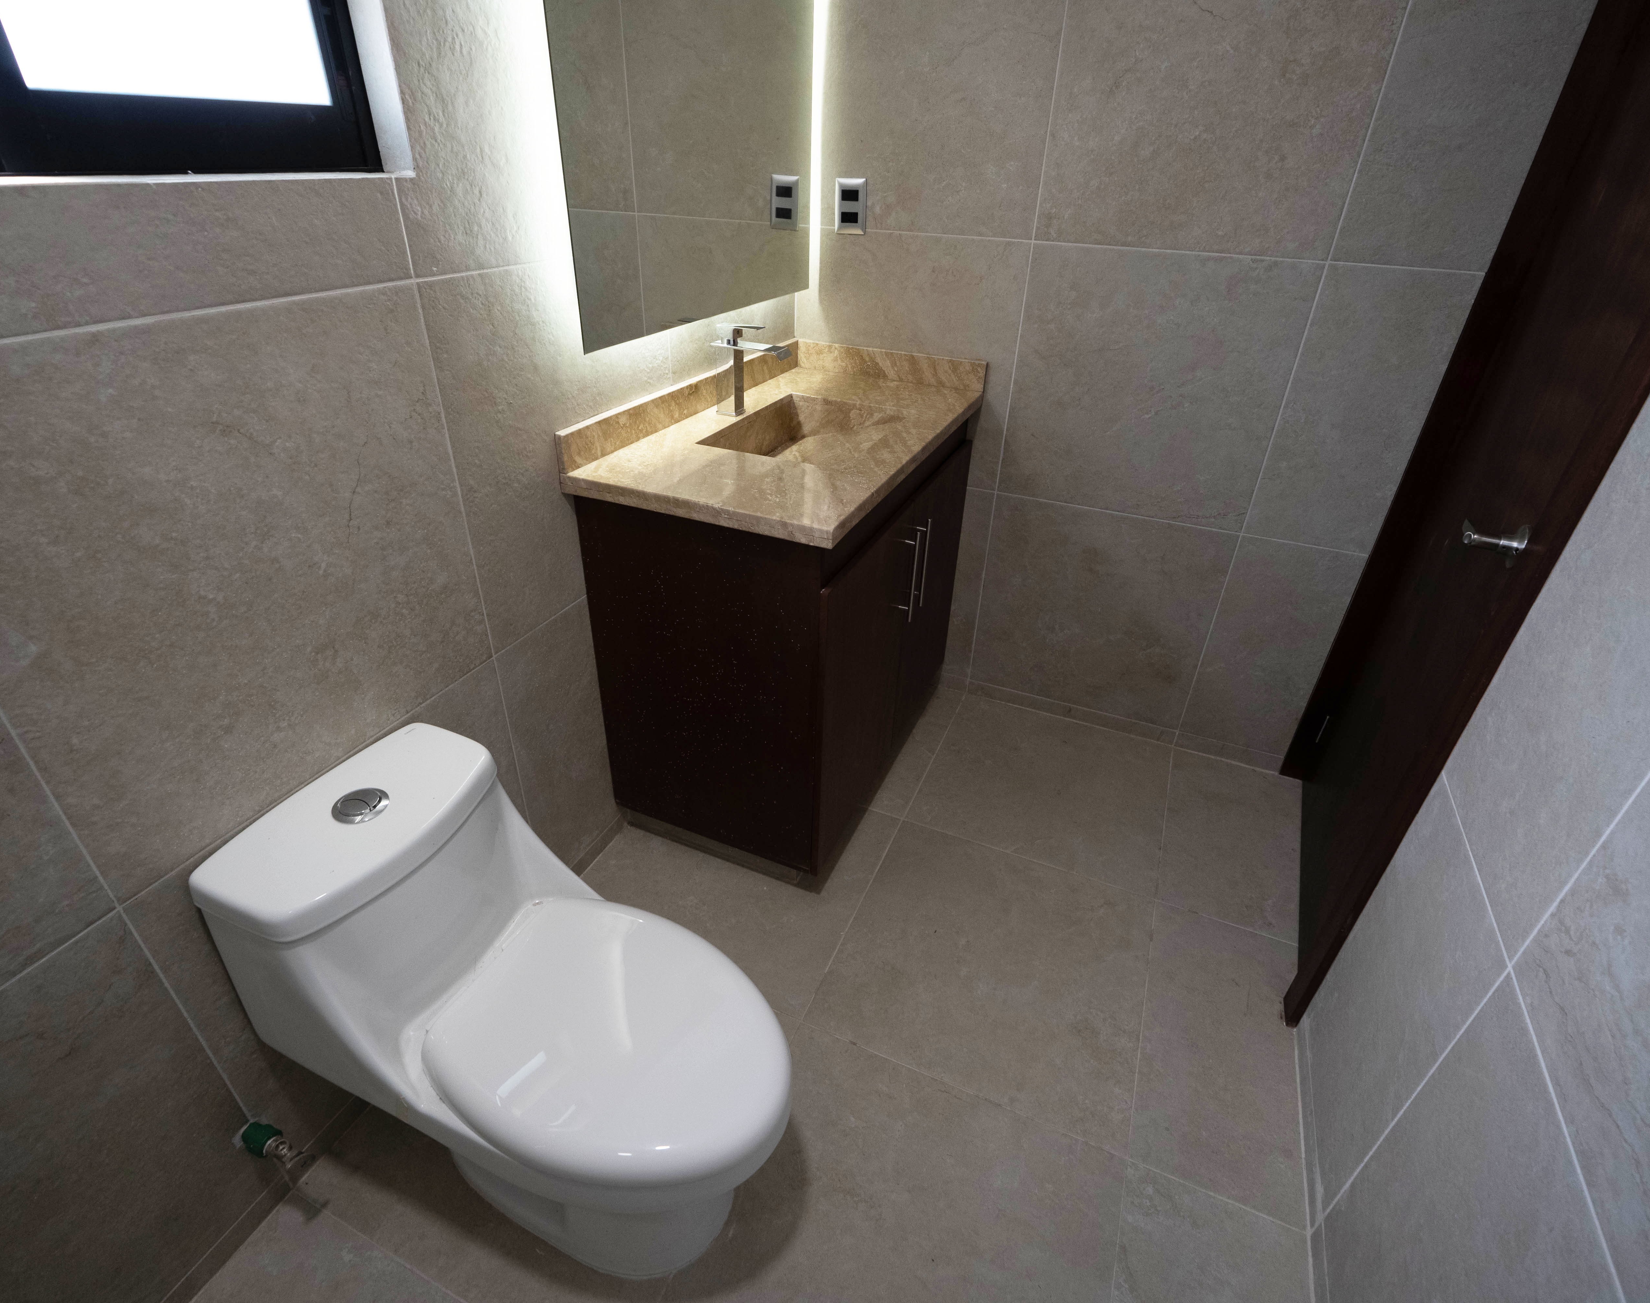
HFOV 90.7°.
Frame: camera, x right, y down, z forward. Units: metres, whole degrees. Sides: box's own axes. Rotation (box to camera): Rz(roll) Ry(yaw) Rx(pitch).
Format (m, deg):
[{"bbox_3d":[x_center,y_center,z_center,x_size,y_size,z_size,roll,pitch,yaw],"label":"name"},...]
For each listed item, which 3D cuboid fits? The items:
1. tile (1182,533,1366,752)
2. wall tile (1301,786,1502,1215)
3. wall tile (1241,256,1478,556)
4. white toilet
[{"bbox_3d":[1.125,0.001,2.086,0.271,0.597,0.012,14,34,19],"label":"tile"},{"bbox_3d":[0.847,0.523,1.226,0.012,0.593,0.375,14,34,19],"label":"wall tile"},{"bbox_3d":[1.143,-0.505,1.770,0.271,0.598,0.012,14,34,19],"label":"wall tile"},{"bbox_3d":[-0.376,0.546,1.173,0.717,0.645,0.373,14,34,19],"label":"white toilet"}]

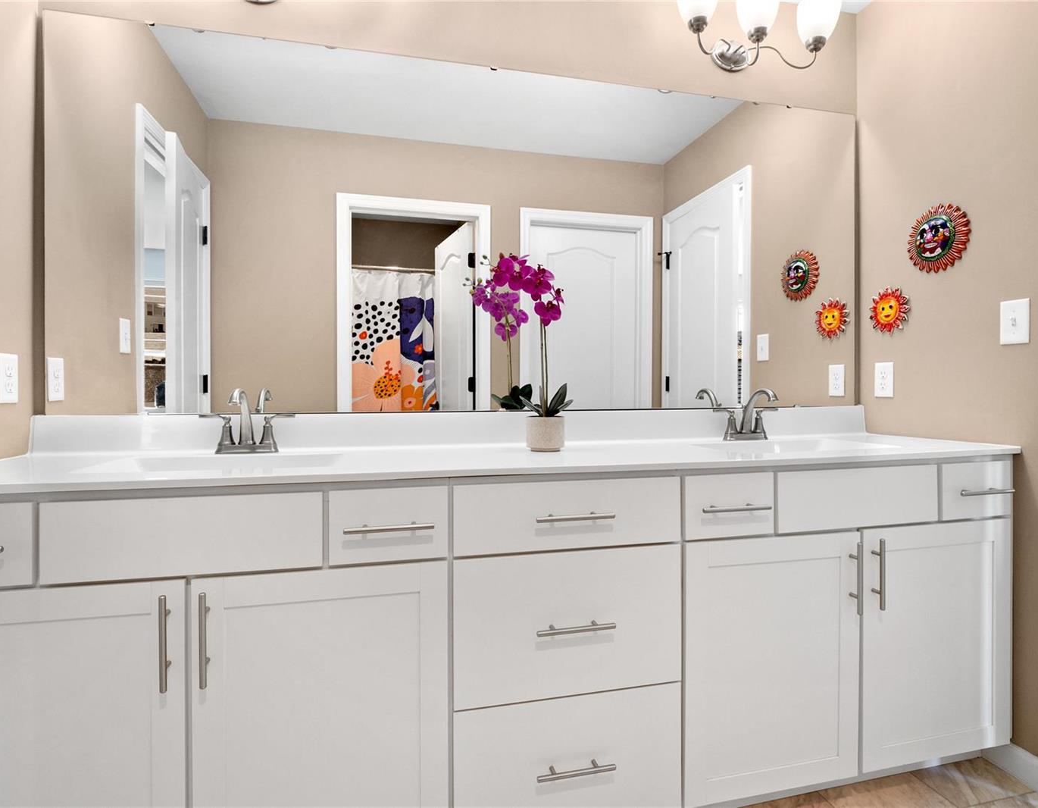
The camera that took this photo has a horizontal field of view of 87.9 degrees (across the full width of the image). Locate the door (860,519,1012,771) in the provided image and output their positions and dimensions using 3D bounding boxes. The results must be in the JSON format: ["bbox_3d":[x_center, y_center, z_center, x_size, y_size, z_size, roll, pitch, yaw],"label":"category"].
[{"bbox_3d":[1.088,0.617,1.408,0.475,0.612,0.023,-1,1,-13],"label":"door"}]

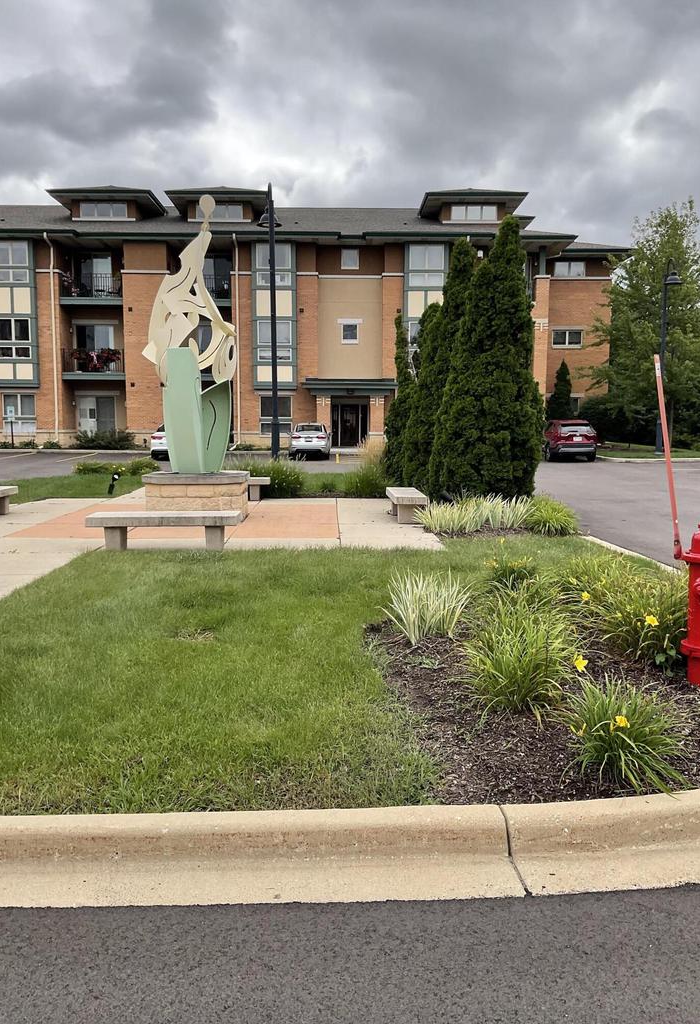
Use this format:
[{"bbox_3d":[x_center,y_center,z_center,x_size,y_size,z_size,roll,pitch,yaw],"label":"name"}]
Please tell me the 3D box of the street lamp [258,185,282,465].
[{"bbox_3d":[-2.446,-5.591,26.392,0.800,8.450,1.250,-1,6,-8],"label":"street lamp"}]

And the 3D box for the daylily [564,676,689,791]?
[{"bbox_3d":[1.086,0.895,3.491,0.460,0.310,0.440,0,6,0],"label":"daylily"}]

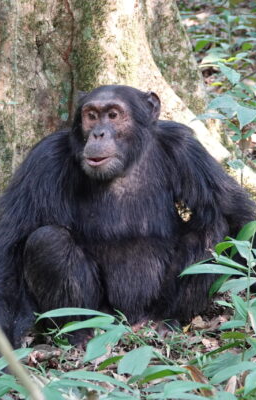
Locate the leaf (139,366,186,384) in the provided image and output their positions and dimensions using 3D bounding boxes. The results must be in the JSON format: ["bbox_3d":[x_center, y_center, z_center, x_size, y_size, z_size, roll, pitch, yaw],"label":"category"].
[{"bbox_3d":[0.086,0.440,4.600,0.116,0.025,0.050,-10,41,-15],"label":"leaf"}]

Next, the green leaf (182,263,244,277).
[{"bbox_3d":[0.218,0.180,4.780,0.168,0.028,0.042,-4,27,-8],"label":"green leaf"}]

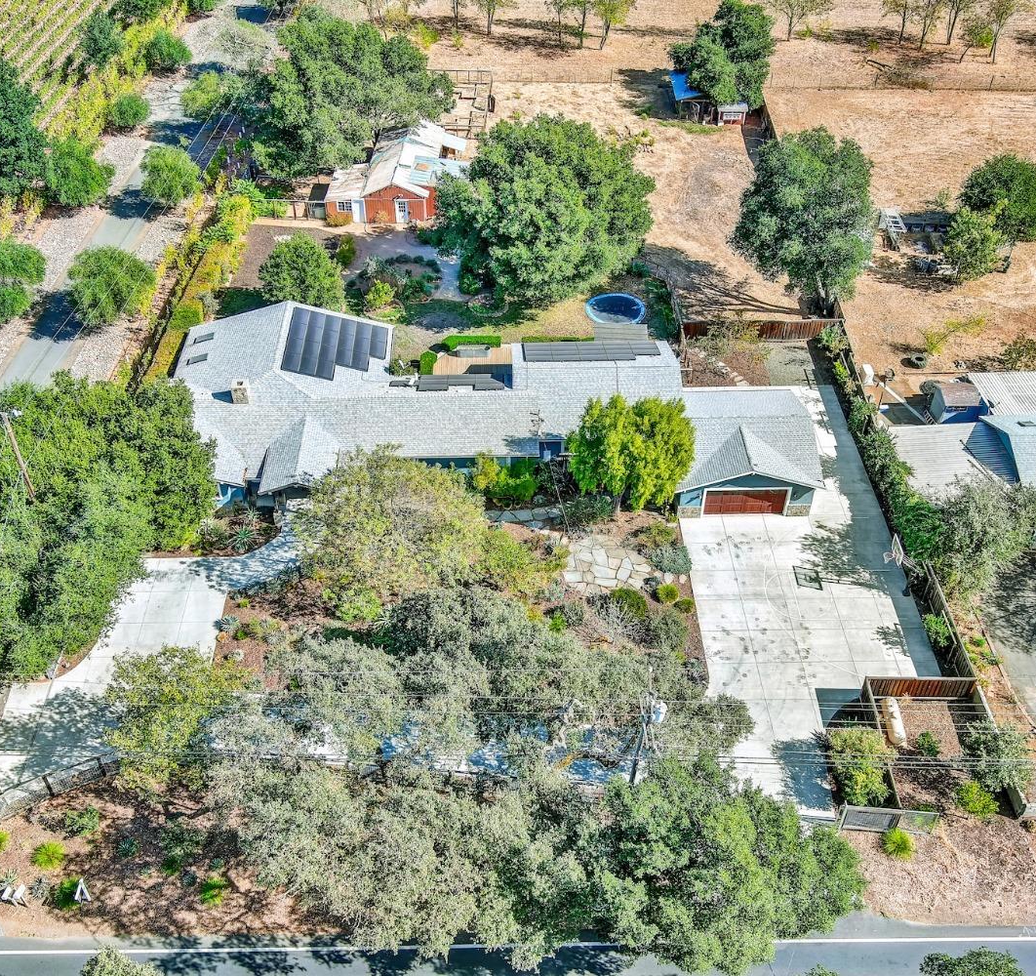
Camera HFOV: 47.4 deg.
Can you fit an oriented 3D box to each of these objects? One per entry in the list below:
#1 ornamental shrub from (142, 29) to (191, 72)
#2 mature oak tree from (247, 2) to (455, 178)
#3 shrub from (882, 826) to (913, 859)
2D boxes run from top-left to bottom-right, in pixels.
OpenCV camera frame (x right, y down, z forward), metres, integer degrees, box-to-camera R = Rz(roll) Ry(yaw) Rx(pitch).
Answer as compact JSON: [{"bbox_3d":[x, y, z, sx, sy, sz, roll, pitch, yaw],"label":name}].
[{"bbox_3d":[-34.252,-42.769,115.256,4.500,3.800,4.500,0,43,-3],"label":"ornamental shrub"},{"bbox_3d":[-14.114,-33.263,99.258,17.500,12.700,16.000,0,43,-3],"label":"mature oak tree"},{"bbox_3d":[17.562,16.412,54.222,1.450,1.250,1.450,-1,42,-1],"label":"shrub"}]

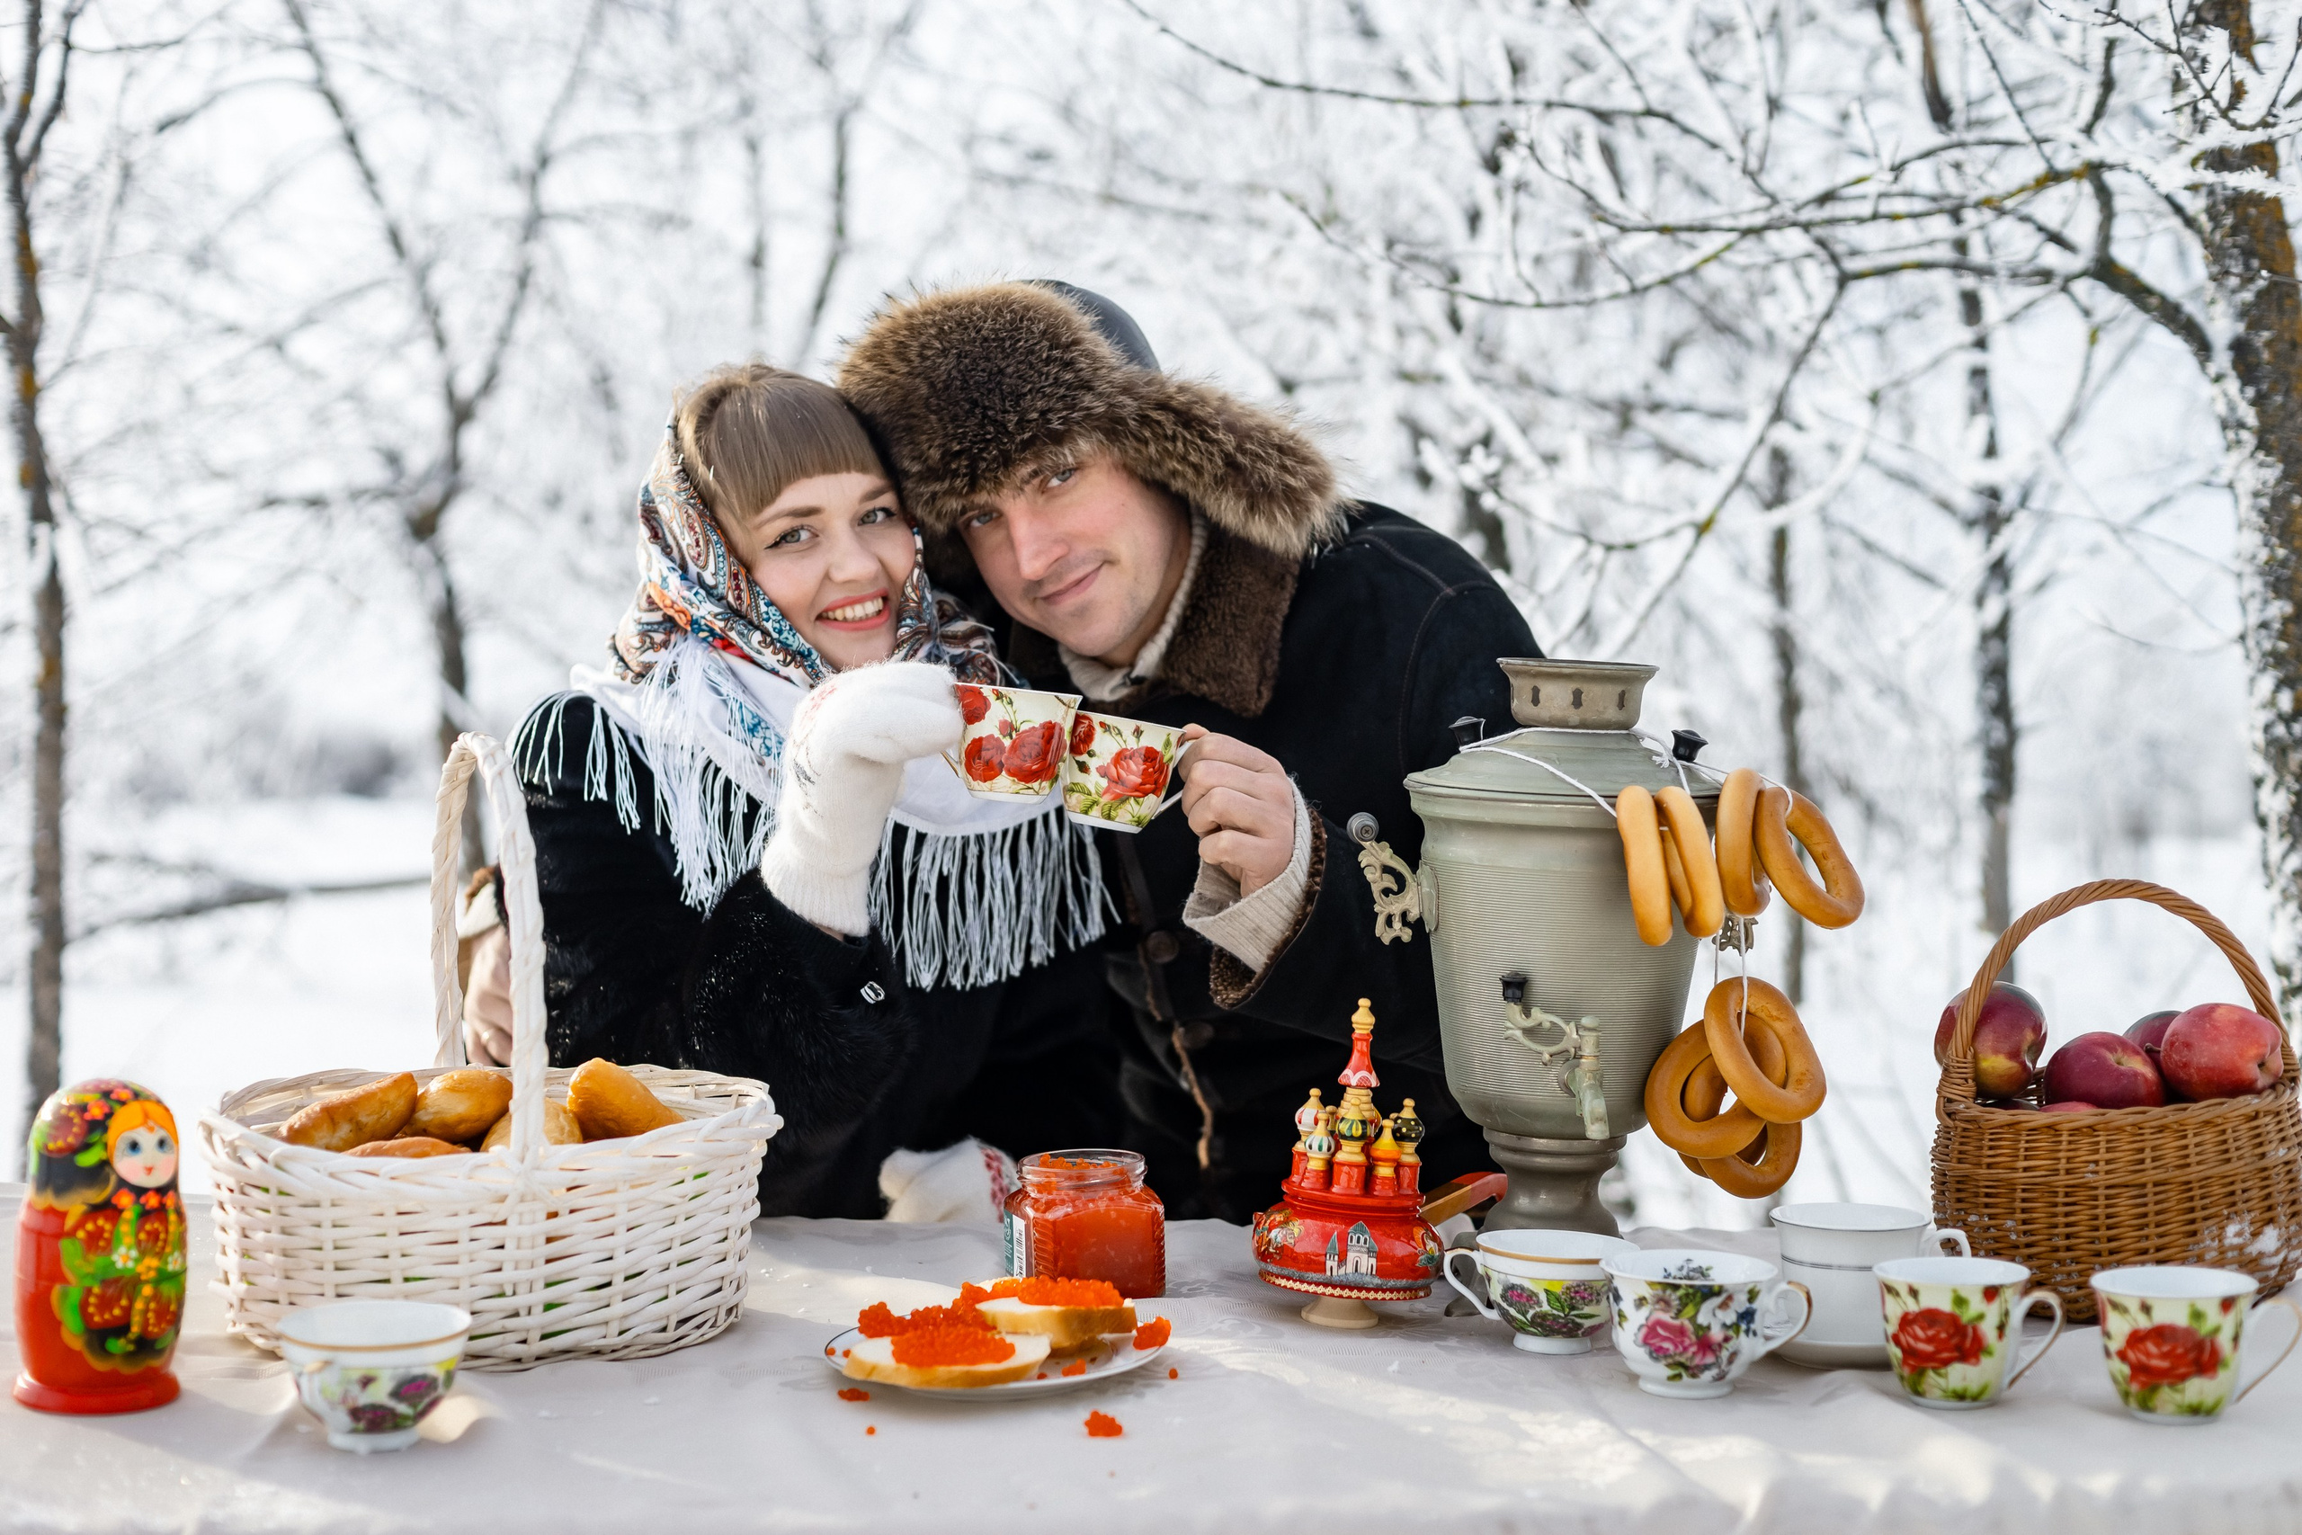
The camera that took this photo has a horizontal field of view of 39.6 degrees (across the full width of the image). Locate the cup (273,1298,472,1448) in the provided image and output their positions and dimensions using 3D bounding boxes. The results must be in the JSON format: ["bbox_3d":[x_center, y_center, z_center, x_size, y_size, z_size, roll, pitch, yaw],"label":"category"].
[{"bbox_3d":[-0.395,0.310,1.604,0.094,0.058,0.112,0,2,10],"label":"cup"}]

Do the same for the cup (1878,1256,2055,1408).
[{"bbox_3d":[0.434,0.302,1.687,0.101,0.069,0.081,1,2,29],"label":"cup"}]

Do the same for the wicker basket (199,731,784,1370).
[{"bbox_3d":[-0.389,0.160,1.878,0.335,0.345,0.260,0,2,-13],"label":"wicker basket"}]

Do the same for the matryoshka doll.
[{"bbox_3d":[-0.562,0.252,1.702,0.087,0.168,0.087,2,3,37],"label":"matryoshka doll"}]

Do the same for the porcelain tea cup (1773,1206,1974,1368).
[{"bbox_3d":[0.417,0.301,1.852,0.115,0.078,0.091,1,2,0],"label":"porcelain tea cup"}]

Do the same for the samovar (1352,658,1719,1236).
[{"bbox_3d":[0.257,0.131,1.972,0.262,0.390,0.225,0,2,-6],"label":"samovar"}]

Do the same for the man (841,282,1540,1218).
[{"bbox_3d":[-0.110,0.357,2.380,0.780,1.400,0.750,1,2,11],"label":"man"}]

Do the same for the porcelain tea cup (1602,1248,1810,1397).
[{"bbox_3d":[0.305,0.304,1.761,0.115,0.073,0.097,1,2,0],"label":"porcelain tea cup"}]

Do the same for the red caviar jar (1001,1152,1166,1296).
[{"bbox_3d":[-0.041,0.288,2.017,0.086,0.080,0.086,0,2,-16],"label":"red caviar jar"}]

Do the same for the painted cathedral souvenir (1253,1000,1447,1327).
[{"bbox_3d":[0.121,0.238,1.925,0.115,0.195,0.113,3,2,-3],"label":"painted cathedral souvenir"}]

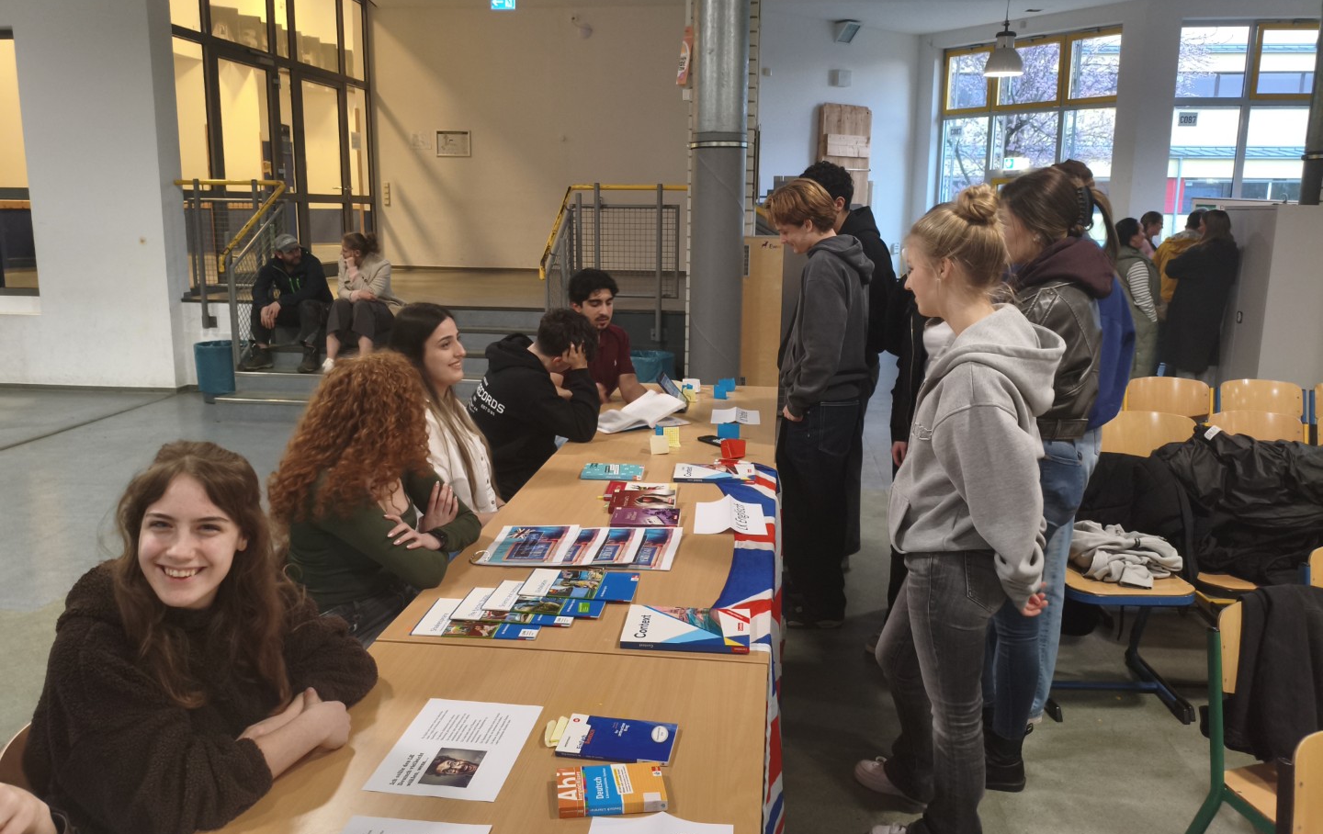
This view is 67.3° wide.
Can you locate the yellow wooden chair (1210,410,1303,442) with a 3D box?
[{"bbox_3d":[2.465,0.430,4.062,0.430,0.840,0.480,3,12,9],"label":"yellow wooden chair"}]

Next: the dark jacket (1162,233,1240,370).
[{"bbox_3d":[3.893,-0.802,7.150,0.500,1.000,0.360,-5,13,-27],"label":"dark jacket"}]

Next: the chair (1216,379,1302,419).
[{"bbox_3d":[2.878,0.266,4.785,0.460,0.860,0.540,2,11,7],"label":"chair"}]

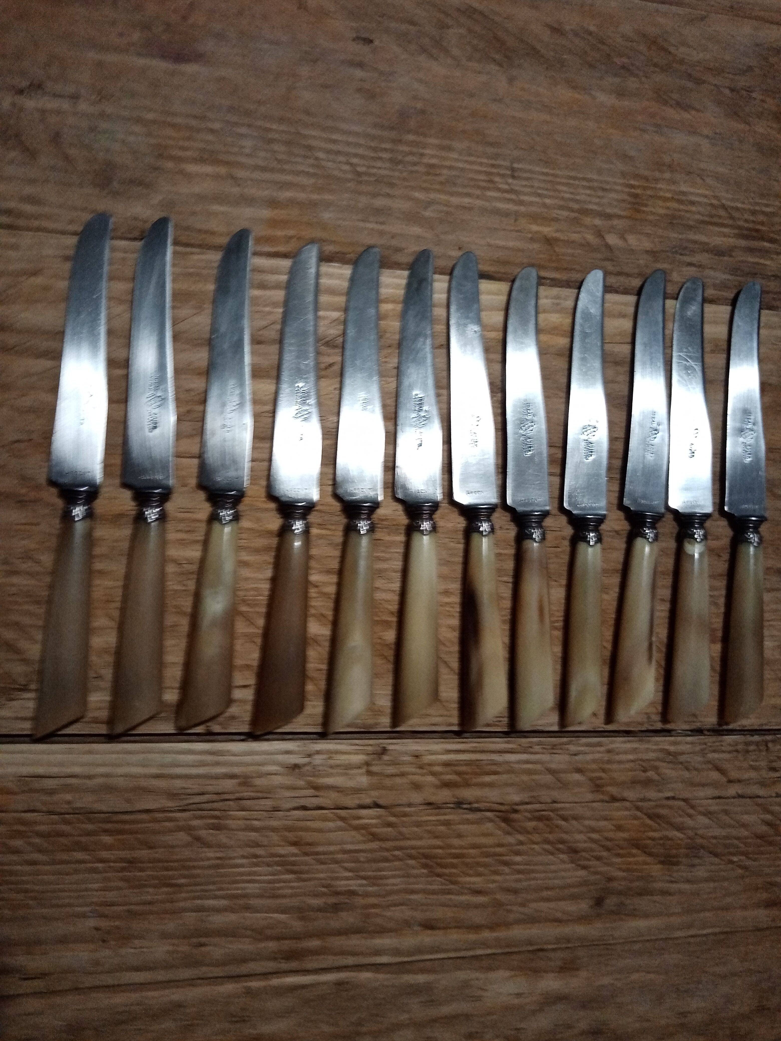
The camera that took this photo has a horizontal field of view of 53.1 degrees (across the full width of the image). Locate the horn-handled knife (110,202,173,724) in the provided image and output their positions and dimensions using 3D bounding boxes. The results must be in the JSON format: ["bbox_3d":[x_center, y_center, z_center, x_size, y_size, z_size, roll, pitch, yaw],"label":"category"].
[{"bbox_3d":[-0.111,-0.024,0.360,0.023,0.015,0.240,2,85,-11],"label":"horn-handled knife"}]

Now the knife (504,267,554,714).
[{"bbox_3d":[0.070,-0.015,0.397,0.022,0.015,0.236,0,86,-11],"label":"knife"}]

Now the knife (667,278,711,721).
[{"bbox_3d":[0.159,-0.015,0.414,0.026,0.015,0.237,3,85,-11],"label":"knife"}]

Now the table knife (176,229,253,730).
[{"bbox_3d":[-0.078,-0.023,0.367,0.023,0.015,0.238,5,85,-11],"label":"table knife"}]

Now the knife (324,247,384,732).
[{"bbox_3d":[-0.015,-0.019,0.380,0.024,0.015,0.237,3,85,-11],"label":"knife"}]

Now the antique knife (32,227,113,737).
[{"bbox_3d":[-0.142,-0.024,0.354,0.023,0.015,0.239,3,85,-11],"label":"antique knife"}]

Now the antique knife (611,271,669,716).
[{"bbox_3d":[0.134,-0.016,0.409,0.024,0.015,0.239,6,84,-11],"label":"antique knife"}]

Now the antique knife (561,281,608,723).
[{"bbox_3d":[0.101,-0.015,0.403,0.024,0.015,0.238,4,85,-11],"label":"antique knife"}]

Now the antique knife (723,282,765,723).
[{"bbox_3d":[0.191,-0.013,0.421,0.025,0.015,0.239,3,85,-11],"label":"antique knife"}]

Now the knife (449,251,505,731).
[{"bbox_3d":[0.042,-0.018,0.391,0.023,0.015,0.239,-1,86,-12],"label":"knife"}]

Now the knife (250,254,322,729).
[{"bbox_3d":[-0.045,-0.019,0.373,0.023,0.015,0.238,4,85,-11],"label":"knife"}]

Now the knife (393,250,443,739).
[{"bbox_3d":[0.014,-0.019,0.386,0.024,0.015,0.237,1,85,-11],"label":"knife"}]

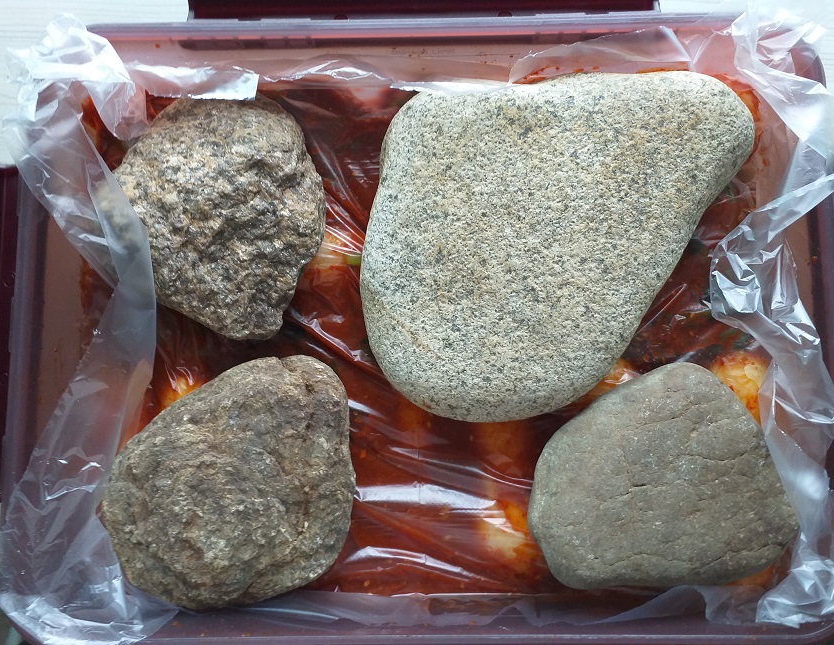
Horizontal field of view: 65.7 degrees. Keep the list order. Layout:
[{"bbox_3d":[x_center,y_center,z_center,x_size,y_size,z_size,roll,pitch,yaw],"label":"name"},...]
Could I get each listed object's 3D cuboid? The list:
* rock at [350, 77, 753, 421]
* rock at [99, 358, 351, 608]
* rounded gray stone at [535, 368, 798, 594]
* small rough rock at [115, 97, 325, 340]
[{"bbox_3d":[0.076,-0.043,0.336,0.212,0.070,0.179,-5,84,0],"label":"rock"},{"bbox_3d":[-0.097,0.082,0.330,0.130,0.062,0.121,-6,84,0],"label":"rock"},{"bbox_3d":[0.122,0.081,0.332,0.132,0.050,0.112,-10,84,0],"label":"rounded gray stone"},{"bbox_3d":[-0.109,-0.062,0.346,0.122,0.062,0.128,15,84,3],"label":"small rough rock"}]

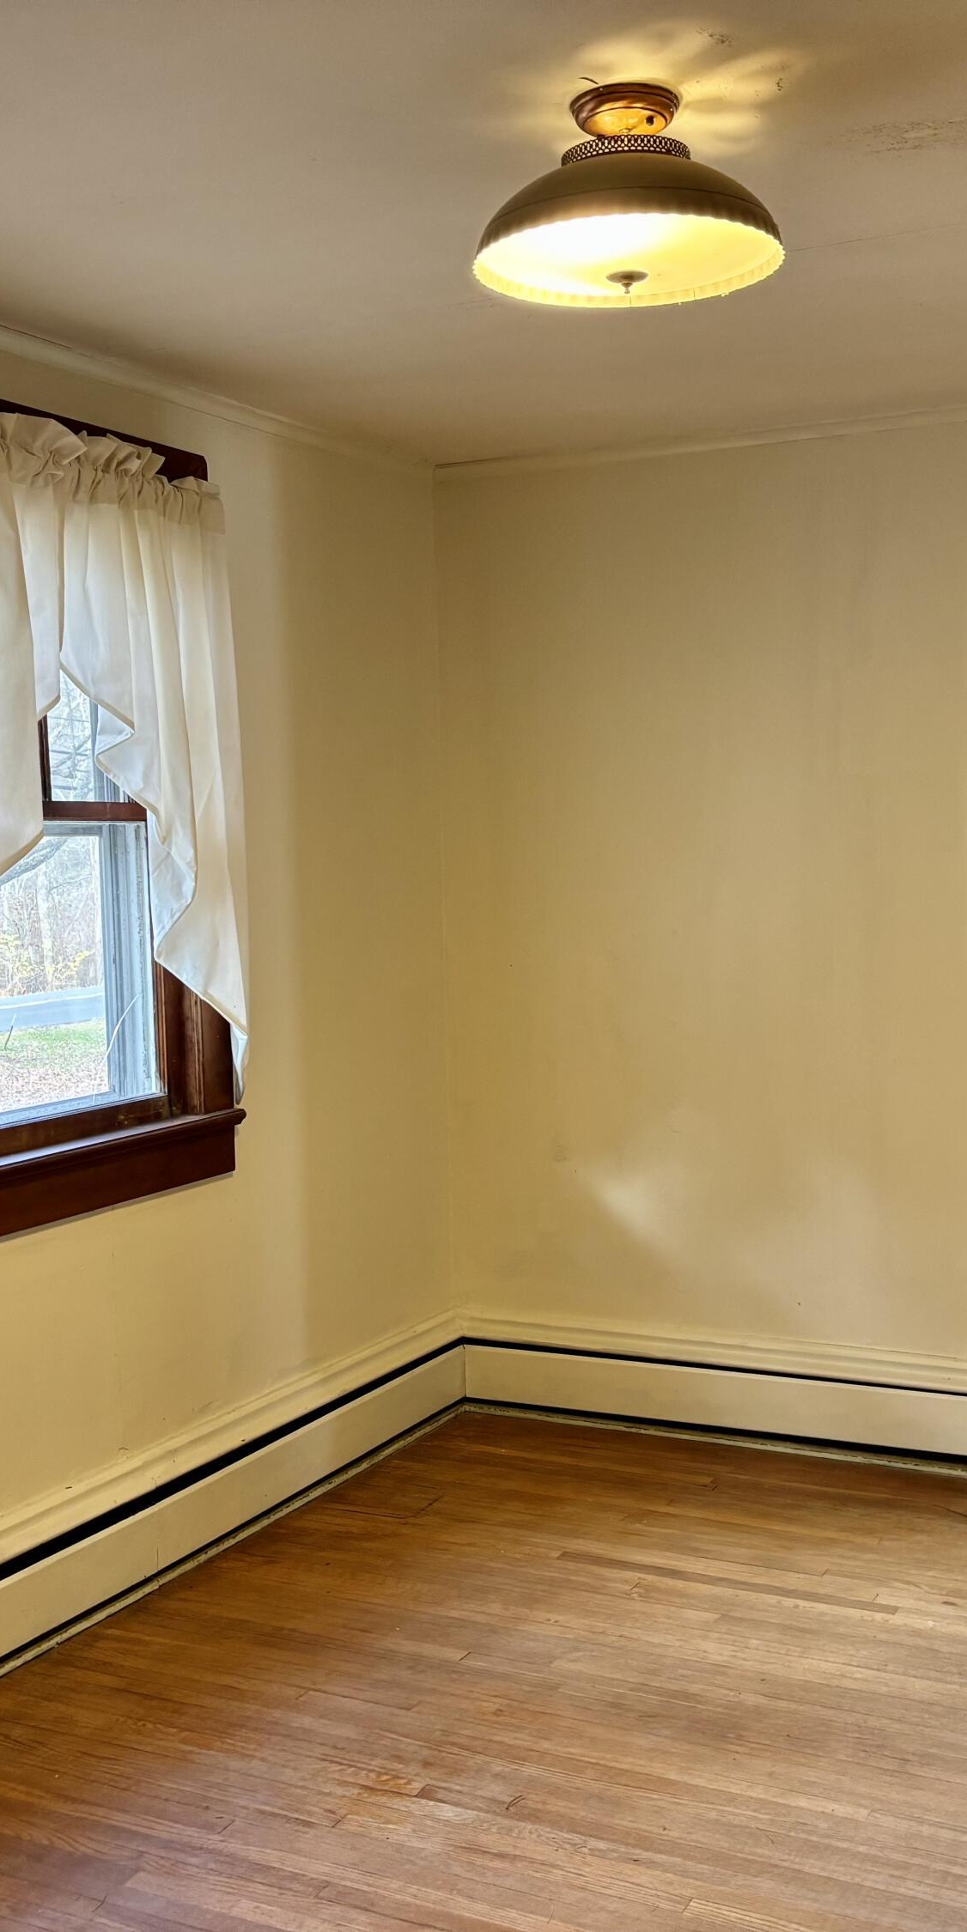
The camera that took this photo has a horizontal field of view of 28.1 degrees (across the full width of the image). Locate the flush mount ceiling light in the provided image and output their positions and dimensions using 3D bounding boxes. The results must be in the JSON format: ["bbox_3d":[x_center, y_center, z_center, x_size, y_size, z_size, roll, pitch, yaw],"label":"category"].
[{"bbox_3d":[0.172,-0.905,2.283,0.362,0.218,0.362,-1,3,0],"label":"flush mount ceiling light"}]

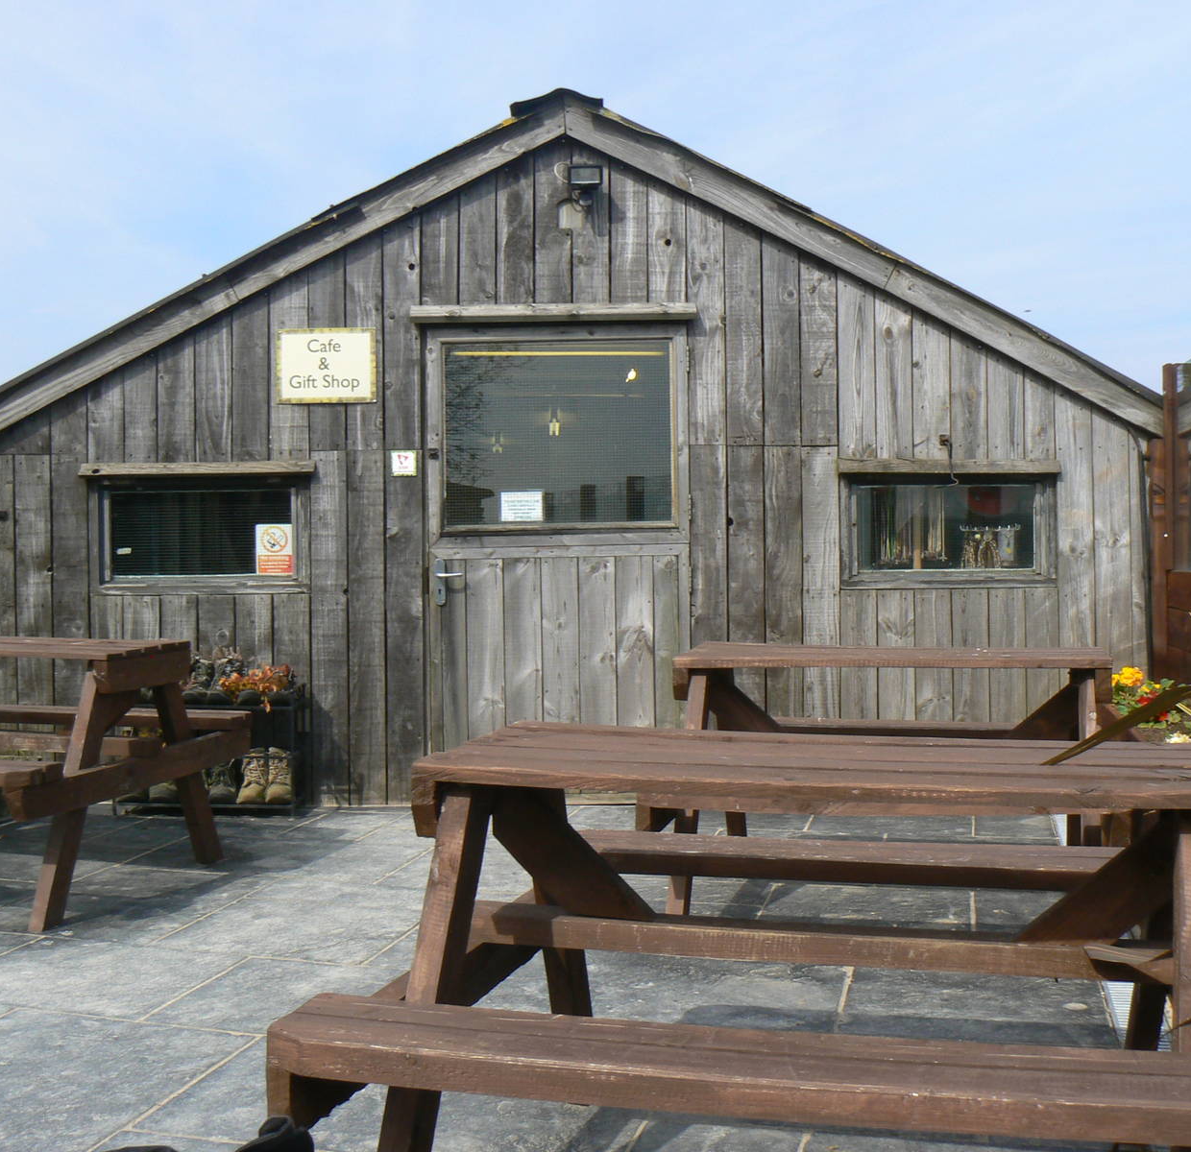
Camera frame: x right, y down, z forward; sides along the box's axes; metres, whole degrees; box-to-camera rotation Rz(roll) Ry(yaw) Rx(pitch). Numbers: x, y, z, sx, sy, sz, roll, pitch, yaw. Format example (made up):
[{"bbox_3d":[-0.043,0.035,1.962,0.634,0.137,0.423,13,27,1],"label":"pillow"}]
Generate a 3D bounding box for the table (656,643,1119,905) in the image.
[{"bbox_3d":[0.872,0.608,4.674,1.239,0.765,1.434,0,2,13],"label":"table"}]

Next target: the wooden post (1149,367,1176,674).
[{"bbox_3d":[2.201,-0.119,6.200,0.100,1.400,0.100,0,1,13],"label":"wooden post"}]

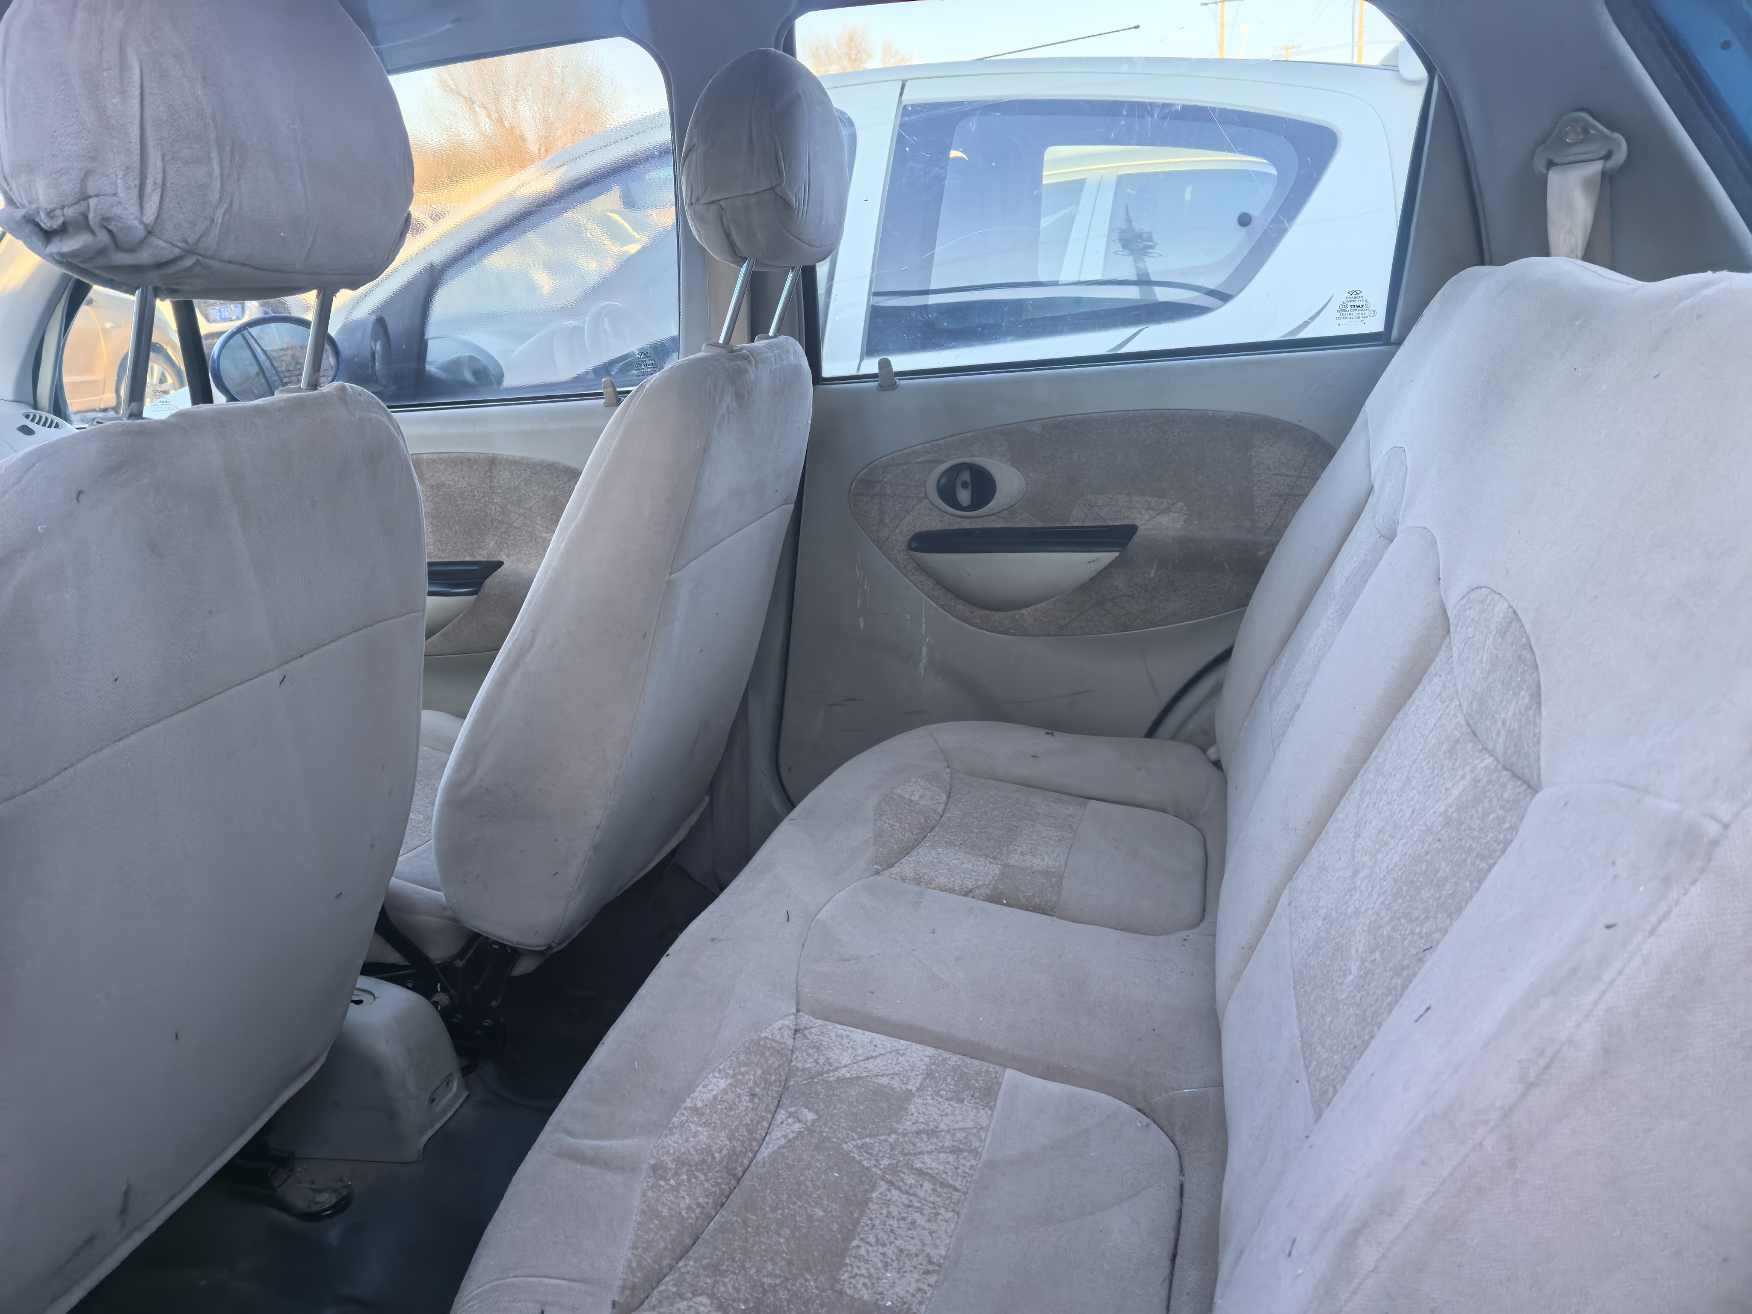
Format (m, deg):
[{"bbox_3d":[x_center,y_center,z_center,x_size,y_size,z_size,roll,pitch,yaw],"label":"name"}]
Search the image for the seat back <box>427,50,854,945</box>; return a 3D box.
[{"bbox_3d":[-0.233,-0.177,1.497,0.200,0.935,0.460,21,20,8],"label":"seat back"}]

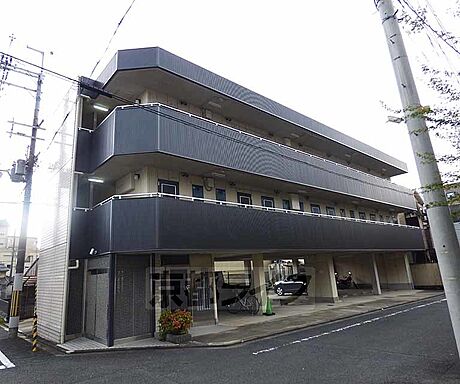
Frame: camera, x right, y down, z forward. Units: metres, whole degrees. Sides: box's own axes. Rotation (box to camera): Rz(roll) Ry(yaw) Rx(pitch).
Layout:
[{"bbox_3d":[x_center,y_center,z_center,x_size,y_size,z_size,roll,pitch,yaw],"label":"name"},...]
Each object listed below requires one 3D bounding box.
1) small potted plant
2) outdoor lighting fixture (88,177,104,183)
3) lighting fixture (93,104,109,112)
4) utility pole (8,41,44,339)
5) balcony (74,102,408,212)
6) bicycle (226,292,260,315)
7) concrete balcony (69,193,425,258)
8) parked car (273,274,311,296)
[{"bbox_3d":[-1.401,3.396,7.096,0.720,0.800,0.770,-4,-16,2],"label":"small potted plant"},{"bbox_3d":[-4.997,-0.426,10.374,0.620,0.110,0.150,9,-21,-38],"label":"outdoor lighting fixture"},{"bbox_3d":[-5.212,-3.387,11.227,0.620,0.110,0.150,9,-21,-38],"label":"lighting fixture"},{"bbox_3d":[-8.249,-0.634,11.036,1.150,11.700,0.600,9,-21,-38],"label":"utility pole"},{"bbox_3d":[4.492,-0.497,15.648,22.770,1.670,2.970,9,-21,-38],"label":"balcony"},{"bbox_3d":[0.505,4.201,10.701,0.550,1.000,1.680,12,-22,-43],"label":"bicycle"},{"bbox_3d":[4.684,2.376,14.816,22.770,1.640,2.970,9,-21,-38],"label":"concrete balcony"},{"bbox_3d":[3.890,5.610,17.265,1.650,1.480,3.800,6,-18,-31],"label":"parked car"}]

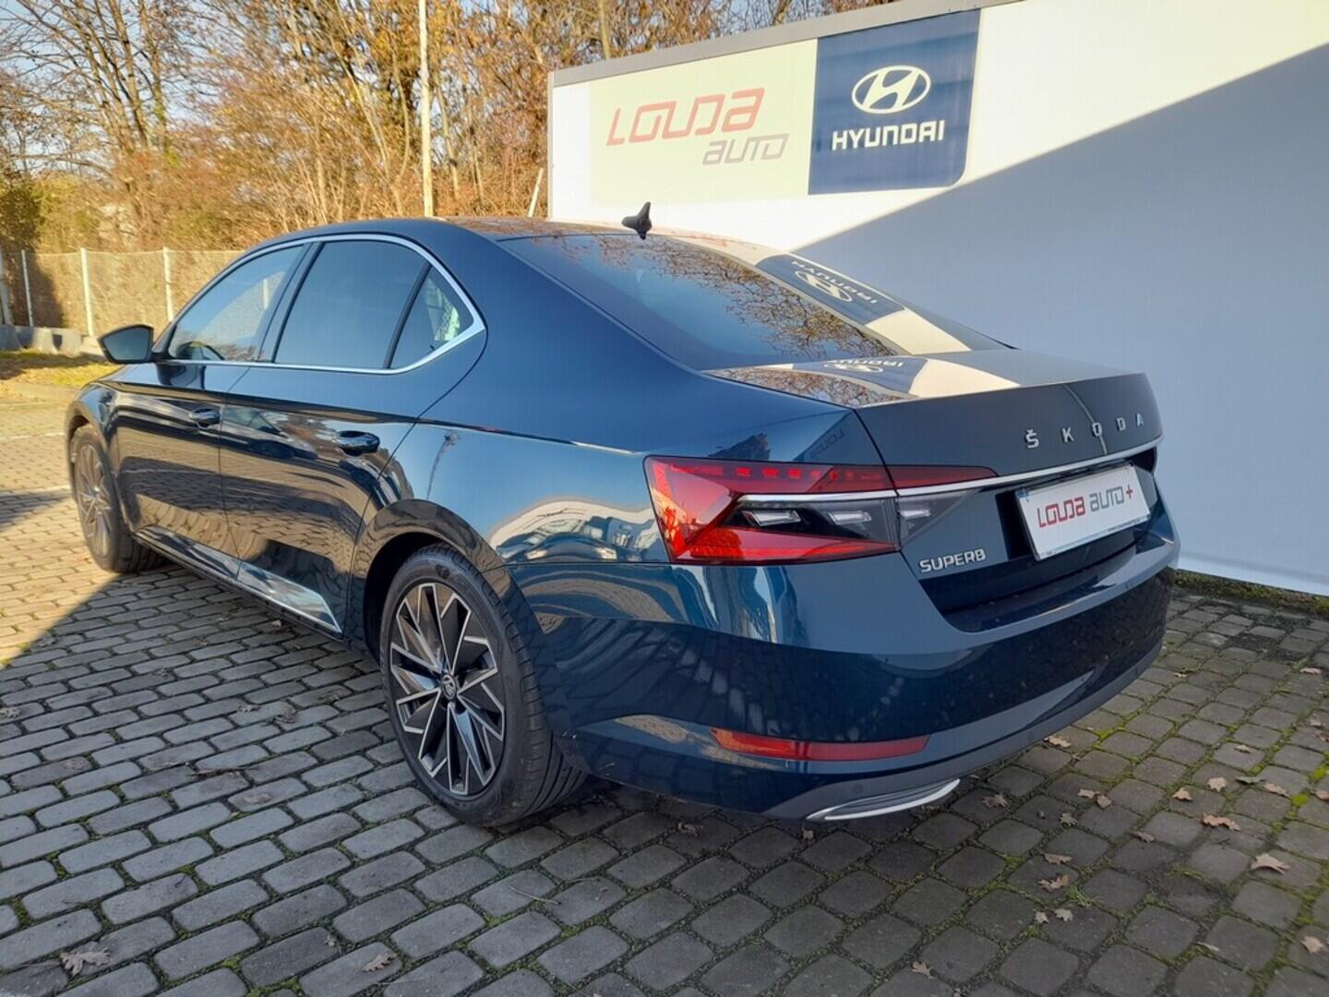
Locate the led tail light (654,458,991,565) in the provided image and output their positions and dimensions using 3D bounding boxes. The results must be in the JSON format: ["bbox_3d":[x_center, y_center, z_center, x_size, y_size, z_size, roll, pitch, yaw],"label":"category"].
[{"bbox_3d":[0.265,0.008,1.618,0.510,0.172,0.345,-10,15,-43],"label":"led tail light"}]

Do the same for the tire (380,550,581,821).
[{"bbox_3d":[-0.439,0.423,2.274,0.240,0.660,0.665,-10,16,-44],"label":"tire"}]

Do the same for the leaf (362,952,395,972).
[{"bbox_3d":[-0.507,0.825,1.712,0.035,0.015,0.065,7,13,29],"label":"leaf"}]

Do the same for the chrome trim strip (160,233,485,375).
[{"bbox_3d":[-1.057,-0.555,2.766,0.220,0.410,2.020,-10,15,-43],"label":"chrome trim strip"}]

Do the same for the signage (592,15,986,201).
[{"bbox_3d":[0.511,-2.206,5.676,2.761,0.821,0.020,11,16,40],"label":"signage"}]

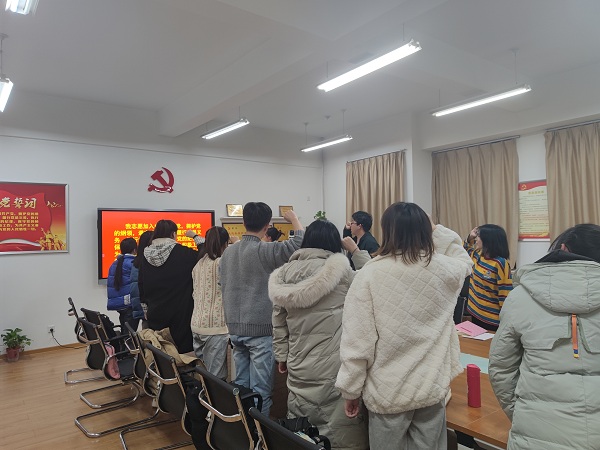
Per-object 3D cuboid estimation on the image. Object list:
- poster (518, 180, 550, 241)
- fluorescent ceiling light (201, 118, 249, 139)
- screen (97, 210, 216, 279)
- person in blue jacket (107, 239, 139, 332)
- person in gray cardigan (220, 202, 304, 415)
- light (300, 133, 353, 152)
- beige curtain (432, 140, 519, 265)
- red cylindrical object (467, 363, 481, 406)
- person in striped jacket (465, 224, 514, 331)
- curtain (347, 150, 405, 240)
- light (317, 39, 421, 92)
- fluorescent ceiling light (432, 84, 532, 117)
[{"bbox_3d":[3.431,-0.196,6.301,0.020,0.877,0.560,0,-2,-37],"label":"poster"},{"bbox_3d":[-1.055,-1.341,6.012,0.160,0.080,1.220,0,-1,-35],"label":"fluorescent ceiling light"},{"bbox_3d":[-2.098,0.295,6.518,1.740,1.050,0.090,0,-1,-35],"label":"screen"},{"bbox_3d":[-2.052,0.900,5.088,0.430,1.510,0.360,-1,-1,5],"label":"person in blue jacket"},{"bbox_3d":[-0.236,0.734,2.790,0.530,1.750,0.400,0,-1,0],"label":"person in gray cardigan"},{"bbox_3d":[0.409,-1.442,7.700,0.170,0.075,1.270,0,-2,-37],"label":"light"},{"bbox_3d":[2.800,-0.119,7.005,0.140,2.300,1.456,0,-2,-37],"label":"beige curtain"},{"bbox_3d":[0.792,0.730,1.971,0.060,0.187,0.060,-1,-1,0],"label":"red cylindrical object"},{"bbox_3d":[1.660,0.801,3.769,0.400,1.610,0.420,0,-1,-7],"label":"person in striped jacket"},{"bbox_3d":[1.366,-0.074,7.881,0.130,2.300,1.360,0,-2,-37],"label":"curtain"},{"bbox_3d":[0.604,-1.533,4.240,0.170,0.075,1.270,0,-2,-37],"label":"light"},{"bbox_3d":[2.166,-1.537,5.380,0.170,0.075,1.270,0,-2,-37],"label":"fluorescent ceiling light"}]

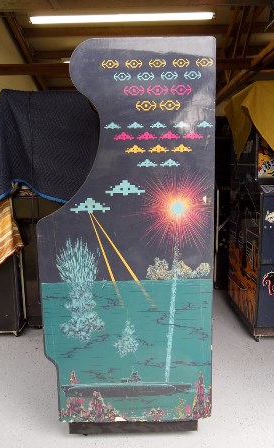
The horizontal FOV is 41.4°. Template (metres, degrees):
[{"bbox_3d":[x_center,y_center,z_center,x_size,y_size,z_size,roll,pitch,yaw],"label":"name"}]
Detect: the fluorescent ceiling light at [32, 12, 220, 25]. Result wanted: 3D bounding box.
[{"bbox_3d":[-0.188,-2.670,4.700,2.400,0.065,0.110,-1,8,1],"label":"fluorescent ceiling light"}]

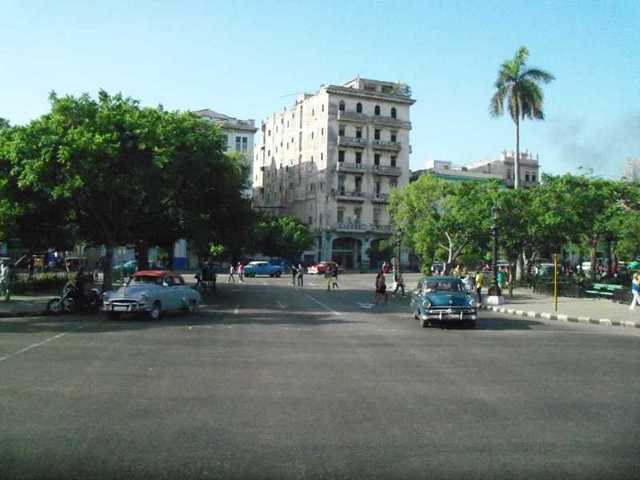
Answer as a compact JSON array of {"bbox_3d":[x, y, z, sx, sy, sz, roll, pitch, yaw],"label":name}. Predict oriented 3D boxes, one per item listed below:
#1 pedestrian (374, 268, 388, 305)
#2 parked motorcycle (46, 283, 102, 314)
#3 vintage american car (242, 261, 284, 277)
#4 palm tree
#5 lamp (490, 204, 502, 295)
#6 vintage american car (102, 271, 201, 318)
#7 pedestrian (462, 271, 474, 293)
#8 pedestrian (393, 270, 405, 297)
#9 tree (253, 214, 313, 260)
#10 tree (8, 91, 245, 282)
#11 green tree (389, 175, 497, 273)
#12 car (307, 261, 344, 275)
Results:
[{"bbox_3d":[2.870,2.184,30.154,0.550,1.670,0.500,0,-2,18],"label":"pedestrian"},{"bbox_3d":[-9.569,2.203,25.213,2.100,1.180,0.800,1,-1,-14],"label":"parked motorcycle"},{"bbox_3d":[-5.950,3.188,68.141,4.500,1.600,1.750,0,-2,-14],"label":"vintage american car"},{"bbox_3d":[19.408,-7.010,62.246,6.200,22.000,6.200,1,-1,0],"label":"palm tree"},{"bbox_3d":[8.648,0.690,31.654,0.580,4.550,0.580,1,-1,0],"label":"lamp"},{"bbox_3d":[-6.280,2.059,24.856,1.870,1.650,5.000,0,-1,12],"label":"vintage american car"},{"bbox_3d":[7.050,2.242,30.653,0.450,1.580,0.500,0,-1,0],"label":"pedestrian"},{"bbox_3d":[4.679,2.528,38.318,0.600,1.630,0.500,1,-1,6],"label":"pedestrian"},{"bbox_3d":[-4.900,0.590,80.011,8.000,7.400,7.500,0,-1,0],"label":"tree"},{"bbox_3d":[-12.500,-3.028,42.091,15.000,12.700,14.000,0,-1,0],"label":"tree"},{"bbox_3d":[10.687,-1.052,56.106,9.200,9.500,9.000,1,-1,0],"label":"green tree"},{"bbox_3d":[0.746,3.409,79.017,4.800,1.550,1.850,2,-1,-30],"label":"car"}]

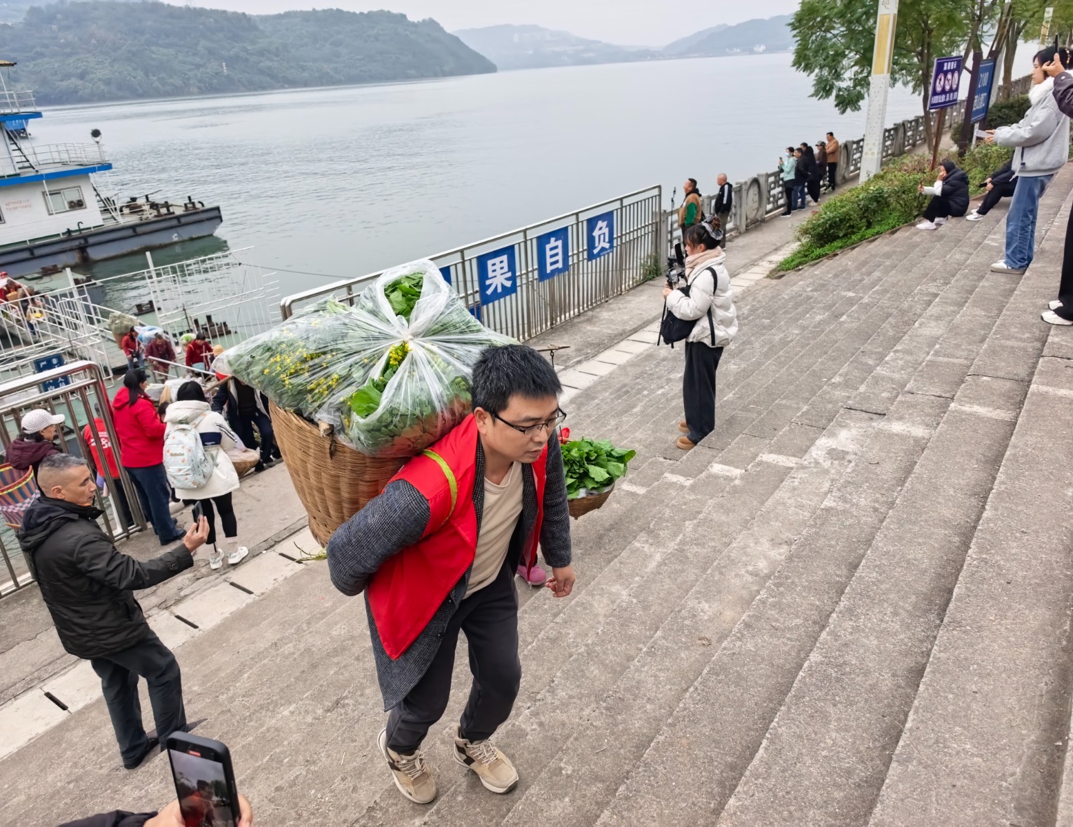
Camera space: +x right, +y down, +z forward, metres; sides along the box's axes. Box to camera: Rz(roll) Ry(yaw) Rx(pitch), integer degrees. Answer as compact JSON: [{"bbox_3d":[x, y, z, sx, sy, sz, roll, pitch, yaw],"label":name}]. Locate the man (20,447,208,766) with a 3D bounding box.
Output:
[{"bbox_3d":[-1.975,0.954,3.739,0.560,1.760,0.760,19,33,38],"label":"man"}]

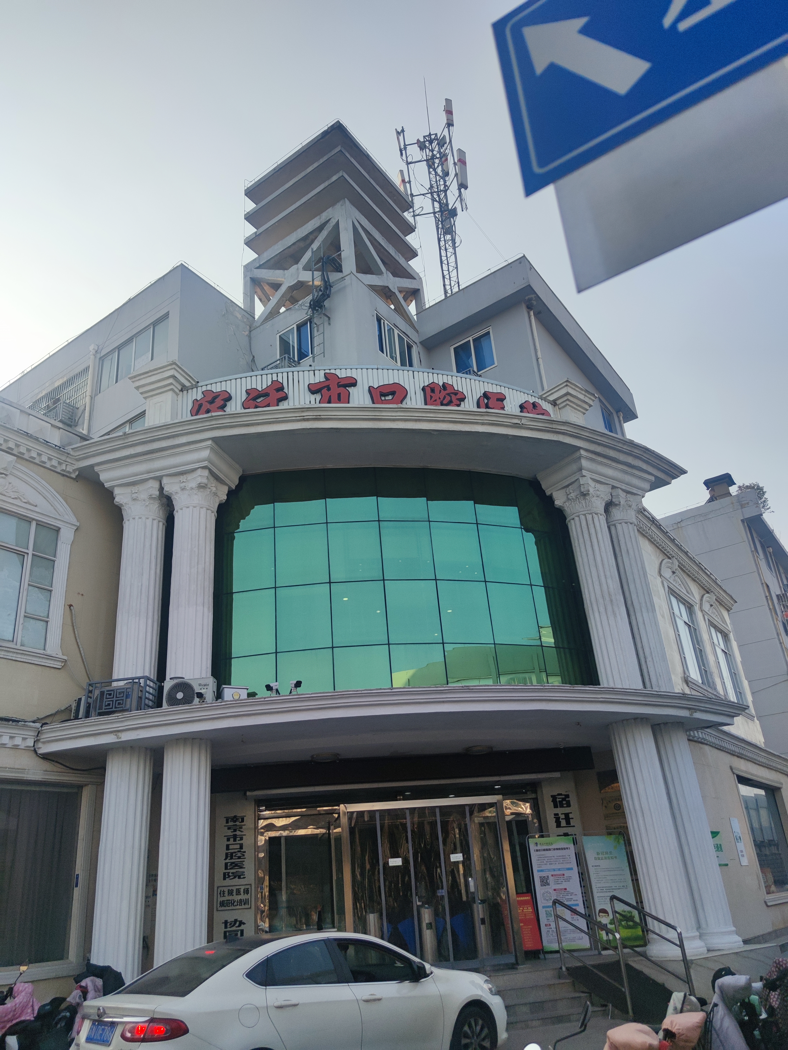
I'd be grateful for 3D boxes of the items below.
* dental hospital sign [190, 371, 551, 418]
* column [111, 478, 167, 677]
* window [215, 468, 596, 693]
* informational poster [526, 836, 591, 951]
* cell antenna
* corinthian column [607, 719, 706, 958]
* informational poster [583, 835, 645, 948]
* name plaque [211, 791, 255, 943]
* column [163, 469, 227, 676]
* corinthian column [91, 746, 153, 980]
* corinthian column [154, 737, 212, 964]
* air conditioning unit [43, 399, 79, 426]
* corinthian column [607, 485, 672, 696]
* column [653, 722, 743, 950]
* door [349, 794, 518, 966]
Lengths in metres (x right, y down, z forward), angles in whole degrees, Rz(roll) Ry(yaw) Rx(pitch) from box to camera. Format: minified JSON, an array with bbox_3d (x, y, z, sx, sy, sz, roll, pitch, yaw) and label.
[{"bbox_3d":[-0.181,-2.230,13.971,7.298,1.123,0.950,0,-25,-12],"label":"dental hospital sign"},{"bbox_3d":[-4.322,1.313,12.414,0.860,4.260,0.860,-11,-25,12],"label":"column"},{"bbox_3d":[0.434,1.162,13.835,7.300,4.720,0.869,1,-25,-12],"label":"window"},{"bbox_3d":[2.820,6.285,12.511,0.790,1.800,0.070,-8,-25,5],"label":"informational poster"},{"bbox_3d":[1.762,-12.479,29.428,2.850,9.700,2.700,-8,-25,7],"label":"cell antenna"},{"bbox_3d":[4.272,5.064,12.066,0.890,3.557,0.890,14,-31,-36],"label":"corinthian column"},{"bbox_3d":[3.828,6.357,12.702,0.800,1.780,0.060,-5,-29,0],"label":"informational poster"},{"bbox_3d":[-2.675,6.017,12.152,0.670,2.750,0.060,1,-25,-13],"label":"name plaque"},{"bbox_3d":[-3.380,1.159,12.262,0.860,4.260,0.860,-11,-25,12],"label":"column"},{"bbox_3d":[-4.255,5.465,11.364,0.850,3.690,0.850,1,-25,-13],"label":"corinthian column"},{"bbox_3d":[-3.033,5.009,10.504,0.880,3.557,0.880,-11,-25,12],"label":"corinthian column"},{"bbox_3d":[-9.361,-2.898,20.314,0.950,0.640,0.460,-21,-29,31],"label":"air conditioning unit"},{"bbox_3d":[4.988,1.424,15.045,0.880,4.450,0.880,14,-31,-35],"label":"corinthian column"},{"bbox_3d":[5.293,5.476,13.134,0.900,3.670,0.900,1,-25,-13],"label":"column"},{"bbox_3d":[0.610,5.995,12.134,2.907,2.600,0.150,1,-25,-13],"label":"door"}]

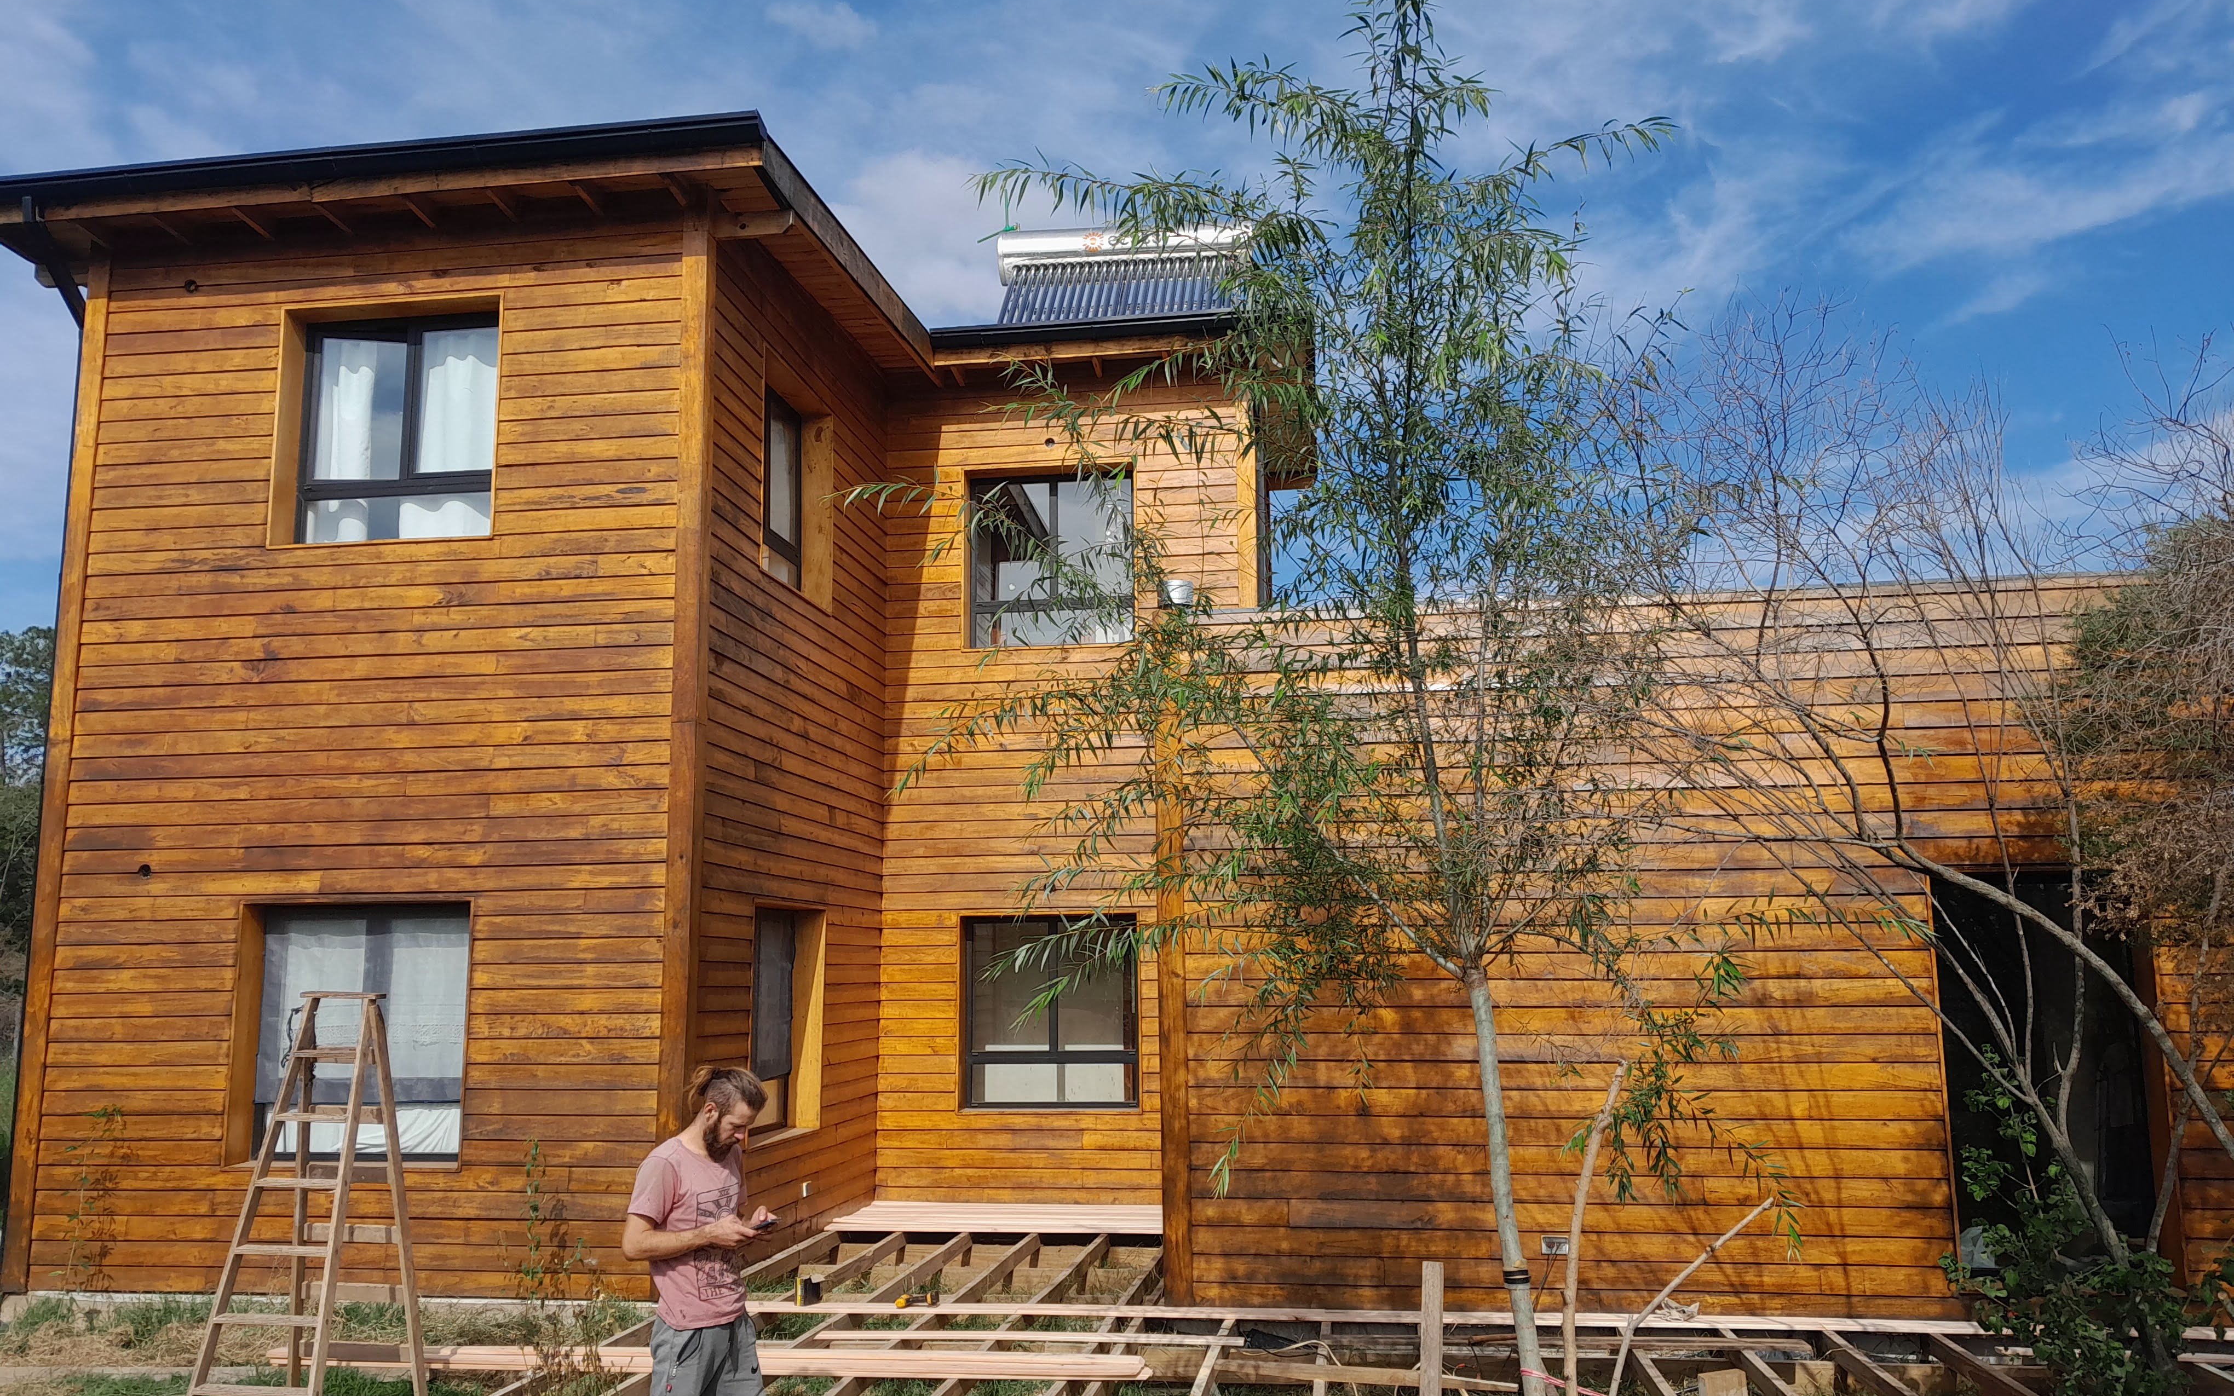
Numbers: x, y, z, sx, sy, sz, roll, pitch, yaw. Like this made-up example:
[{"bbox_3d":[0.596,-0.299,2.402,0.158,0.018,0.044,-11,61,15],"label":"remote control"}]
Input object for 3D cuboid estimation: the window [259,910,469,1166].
[{"bbox_3d":[-4.282,1.918,10.078,1.320,1.420,0.070,-2,-9,8],"label":"window"}]

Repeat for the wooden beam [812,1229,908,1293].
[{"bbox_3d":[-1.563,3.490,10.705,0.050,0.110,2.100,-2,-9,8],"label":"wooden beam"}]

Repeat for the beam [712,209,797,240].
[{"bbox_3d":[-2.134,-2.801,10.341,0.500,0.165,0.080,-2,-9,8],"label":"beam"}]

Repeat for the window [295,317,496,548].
[{"bbox_3d":[-4.318,-1.609,10.601,1.380,1.450,0.080,-2,-9,8],"label":"window"}]

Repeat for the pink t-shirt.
[{"bbox_3d":[-1.391,1.794,5.839,0.310,0.640,0.480,-6,-10,29],"label":"pink t-shirt"}]

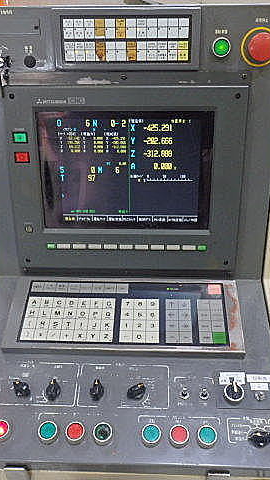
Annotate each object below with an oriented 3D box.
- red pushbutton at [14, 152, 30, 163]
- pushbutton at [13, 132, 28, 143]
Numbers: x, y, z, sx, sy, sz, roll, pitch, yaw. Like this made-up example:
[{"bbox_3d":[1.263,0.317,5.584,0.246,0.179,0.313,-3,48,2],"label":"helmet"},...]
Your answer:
[{"bbox_3d":[-0.191,-0.138,0.782,0.025,0.017,0.009,0,21,2],"label":"red pushbutton"},{"bbox_3d":[-0.192,-0.169,0.770,0.025,0.017,0.009,0,21,2],"label":"pushbutton"}]

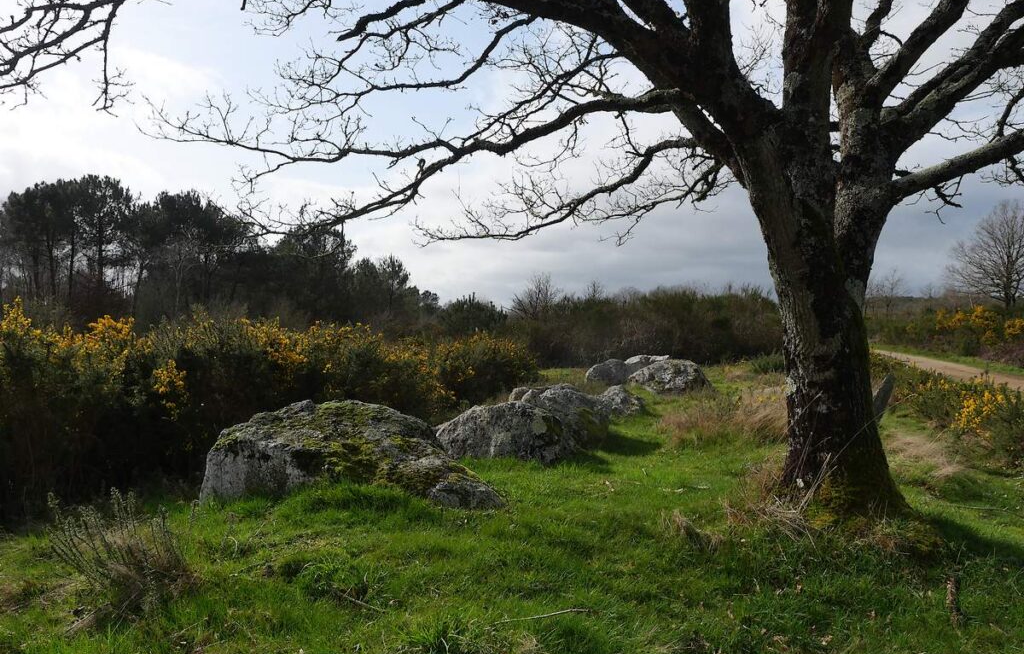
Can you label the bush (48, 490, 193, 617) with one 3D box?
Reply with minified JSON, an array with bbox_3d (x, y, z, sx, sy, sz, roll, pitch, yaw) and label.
[{"bbox_3d":[-2.228,1.254,4.071,0.760,0.640,0.640,0,1,0],"label":"bush"}]

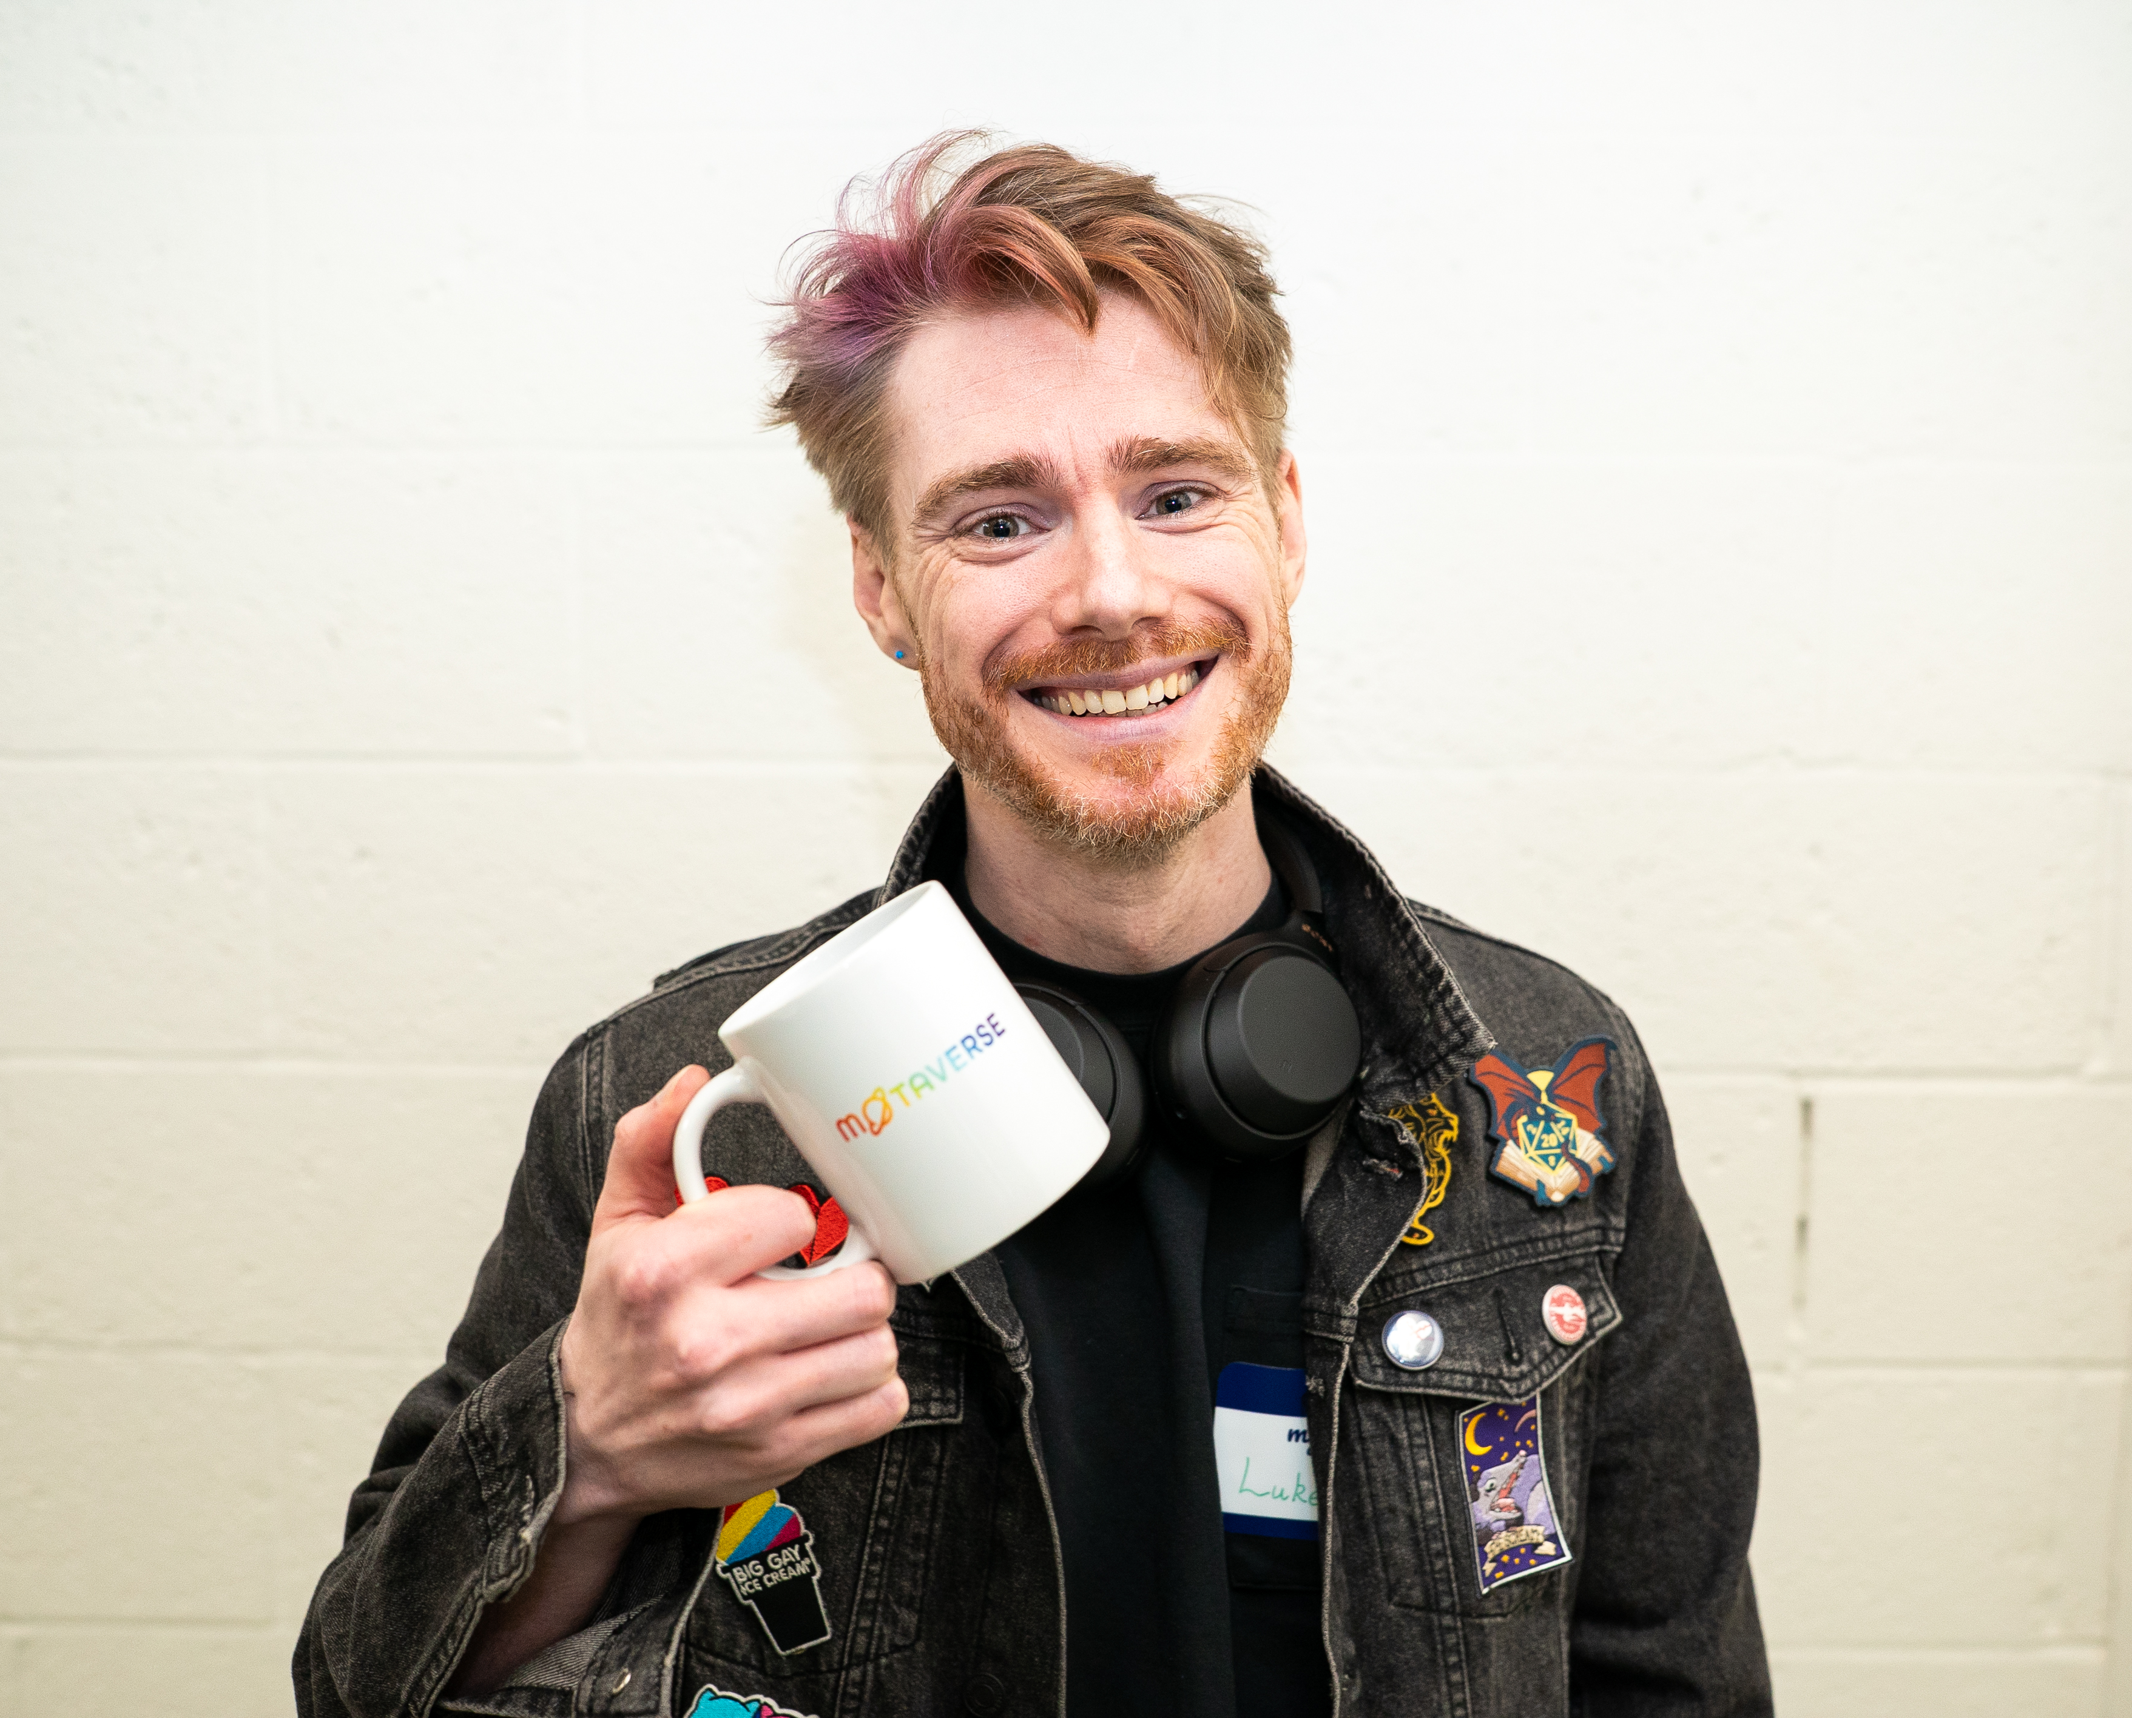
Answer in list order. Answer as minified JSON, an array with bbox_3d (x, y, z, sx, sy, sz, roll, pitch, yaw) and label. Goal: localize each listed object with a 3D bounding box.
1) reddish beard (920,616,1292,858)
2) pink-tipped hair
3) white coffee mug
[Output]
[{"bbox_3d":[0.015,-0.043,0.912,0.138,0.088,0.092,-9,5,-7],"label":"reddish beard"},{"bbox_3d":[-0.015,-0.193,0.970,0.197,0.165,0.210,-9,5,-7],"label":"pink-tipped hair"},{"bbox_3d":[-0.062,0.081,0.777,0.122,0.096,0.082,-36,8,-13],"label":"white coffee mug"}]

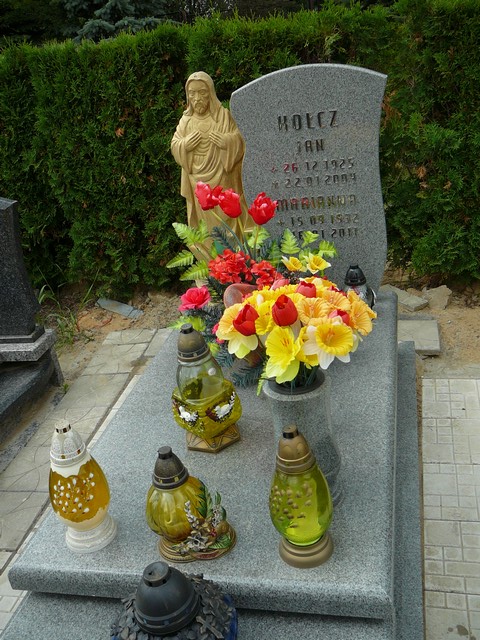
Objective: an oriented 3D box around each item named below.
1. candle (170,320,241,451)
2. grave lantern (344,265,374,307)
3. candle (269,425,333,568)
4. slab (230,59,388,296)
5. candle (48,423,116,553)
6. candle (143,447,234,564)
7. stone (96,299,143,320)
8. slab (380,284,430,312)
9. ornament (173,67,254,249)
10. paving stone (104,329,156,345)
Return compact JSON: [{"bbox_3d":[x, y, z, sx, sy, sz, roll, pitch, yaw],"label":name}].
[{"bbox_3d":[-0.106,0.165,1.752,0.180,0.355,0.175,-12,25,-2],"label":"candle"},{"bbox_3d":[0.402,-0.095,2.263,0.119,0.210,0.119,-7,26,7],"label":"grave lantern"},{"bbox_3d":[0.120,0.355,1.329,0.127,0.325,0.127,-2,26,15],"label":"candle"},{"bbox_3d":[0.281,-0.479,2.398,0.551,0.864,0.080,-2,26,15],"label":"slab"},{"bbox_3d":[-0.373,0.372,1.464,0.127,0.325,0.127,-2,26,15],"label":"candle"},{"bbox_3d":[-0.121,0.384,1.401,0.176,0.274,0.133,5,29,29],"label":"candle"},{"bbox_3d":[-0.653,-0.073,3.472,0.090,0.053,0.360,-29,31,-33],"label":"stone"},{"bbox_3d":[0.853,-0.110,3.421,0.102,0.045,0.337,-18,26,-18],"label":"slab"},{"bbox_3d":[-0.073,-0.423,2.378,0.270,0.885,0.191,-2,26,15],"label":"ornament"},{"bbox_3d":[-0.545,0.106,3.252,0.249,0.048,0.143,-3,27,16],"label":"paving stone"}]

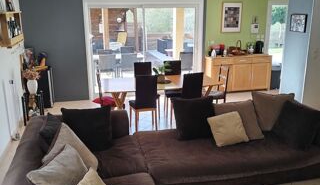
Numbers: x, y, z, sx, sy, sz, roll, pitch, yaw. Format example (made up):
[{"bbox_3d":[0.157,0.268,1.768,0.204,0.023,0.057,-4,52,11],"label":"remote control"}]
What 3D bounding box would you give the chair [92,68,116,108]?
[{"bbox_3d":[-0.933,0.117,5.871,0.460,0.990,0.420,-4,16,-14],"label":"chair"}]

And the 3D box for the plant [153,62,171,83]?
[{"bbox_3d":[0.056,-0.372,6.029,0.330,0.350,0.300,-4,16,-14],"label":"plant"}]

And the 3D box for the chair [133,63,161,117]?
[{"bbox_3d":[-0.270,-0.024,6.312,0.420,1.030,0.490,-5,16,-17],"label":"chair"}]

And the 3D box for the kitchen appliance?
[{"bbox_3d":[2.529,-1.124,8.206,0.170,0.310,0.250,-4,16,-14],"label":"kitchen appliance"}]

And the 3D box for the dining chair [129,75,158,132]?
[{"bbox_3d":[-0.286,0.174,5.597,0.430,1.020,0.460,-3,16,-11],"label":"dining chair"}]

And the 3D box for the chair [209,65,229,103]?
[{"bbox_3d":[1.077,-0.028,6.382,0.450,0.980,0.420,-4,16,-14],"label":"chair"}]

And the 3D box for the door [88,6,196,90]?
[{"bbox_3d":[-0.349,-0.955,7.635,2.520,2.100,0.100,-4,16,-14],"label":"door"}]

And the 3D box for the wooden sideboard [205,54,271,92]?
[{"bbox_3d":[1.975,-0.470,8.137,1.640,0.890,0.430,-4,16,-14],"label":"wooden sideboard"}]

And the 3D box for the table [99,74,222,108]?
[{"bbox_3d":[-0.007,0.161,6.147,2.150,0.750,0.980,-4,16,-14],"label":"table"}]

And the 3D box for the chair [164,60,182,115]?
[{"bbox_3d":[0.295,-0.070,6.467,0.420,1.030,0.490,-2,16,-8],"label":"chair"}]

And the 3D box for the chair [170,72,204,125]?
[{"bbox_3d":[0.467,0.129,5.754,0.420,1.030,0.490,-7,17,-22],"label":"chair"}]

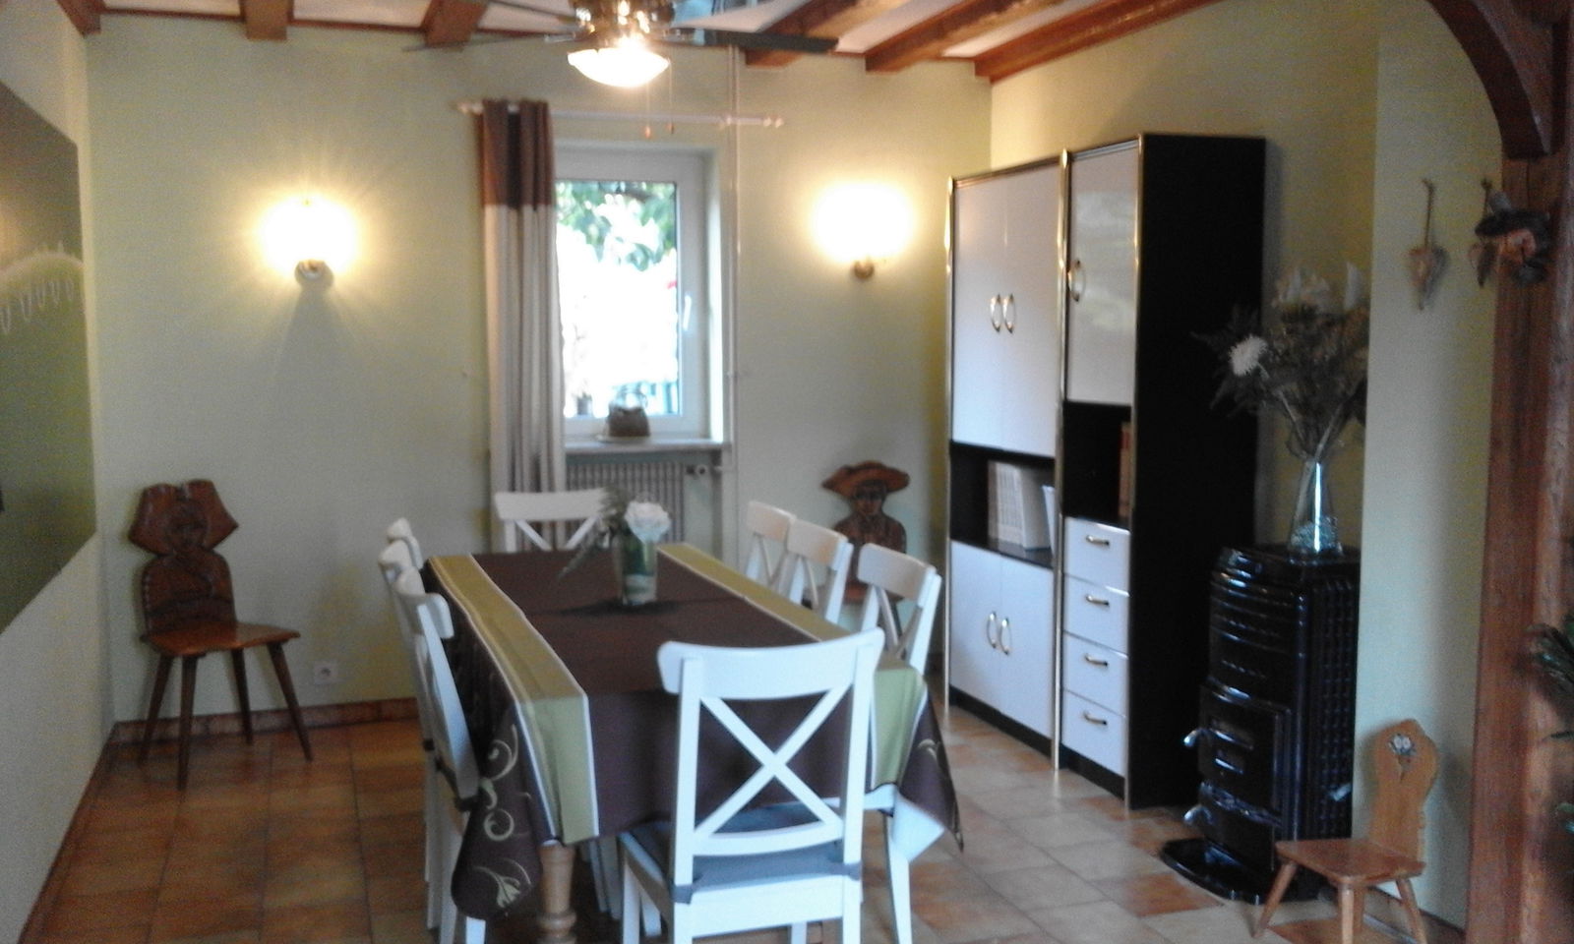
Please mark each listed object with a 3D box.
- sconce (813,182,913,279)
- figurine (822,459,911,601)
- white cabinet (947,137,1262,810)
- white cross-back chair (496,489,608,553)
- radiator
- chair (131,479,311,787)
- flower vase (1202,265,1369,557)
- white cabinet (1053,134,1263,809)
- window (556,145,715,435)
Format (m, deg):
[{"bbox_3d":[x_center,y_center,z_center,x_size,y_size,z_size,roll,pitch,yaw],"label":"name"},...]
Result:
[{"bbox_3d":[0.321,-1.008,5.535,0.360,0.380,0.200,-2,6,-20],"label":"sconce"},{"bbox_3d":[0.333,0.233,5.589,0.420,0.570,0.200,-1,6,-3],"label":"figurine"},{"bbox_3d":[1.067,-0.039,4.677,0.445,2.078,1.215,-2,6,-20],"label":"white cabinet"},{"bbox_3d":[-0.817,0.540,4.850,0.430,0.910,0.520,-2,6,-20],"label":"white cross-back chair"},{"bbox_3d":[-0.698,0.310,5.471,0.570,0.700,0.130,-2,6,-20],"label":"radiator"},{"bbox_3d":[-2.022,0.537,4.644,0.480,0.970,0.440,5,8,45],"label":"chair"},{"bbox_3d":[1.422,-0.171,3.617,0.410,0.790,0.430,-2,6,-20],"label":"flower vase"},{"bbox_3d":[1.200,-0.004,4.319,0.445,2.078,0.446,-2,6,-20],"label":"white cabinet"},{"bbox_3d":[-0.682,-0.731,5.512,0.730,1.220,0.100,-2,6,-20],"label":"window"}]

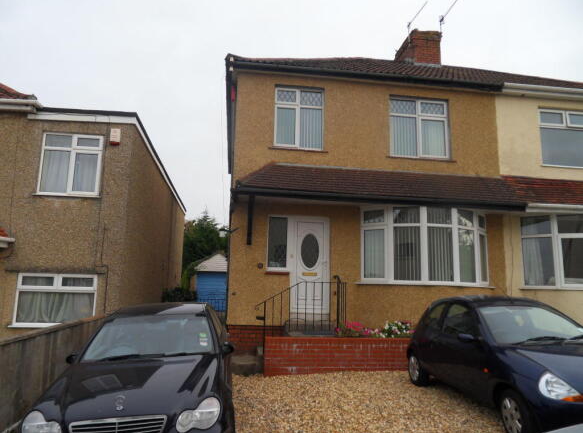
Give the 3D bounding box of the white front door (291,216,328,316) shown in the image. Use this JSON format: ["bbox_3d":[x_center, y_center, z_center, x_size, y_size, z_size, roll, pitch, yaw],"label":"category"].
[{"bbox_3d":[0.387,1.011,8.394,0.850,1.997,0.100,3,-9,-9],"label":"white front door"}]

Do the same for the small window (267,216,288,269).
[{"bbox_3d":[-0.284,0.550,8.353,0.454,1.139,0.090,3,-9,-9],"label":"small window"}]

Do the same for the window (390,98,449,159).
[{"bbox_3d":[2.947,-2.022,9.288,1.411,1.370,0.110,3,-9,-9],"label":"window"}]

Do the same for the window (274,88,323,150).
[{"bbox_3d":[0.169,-2.136,8.854,1.081,1.361,0.110,3,-9,-9],"label":"window"}]

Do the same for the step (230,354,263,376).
[{"bbox_3d":[-0.904,2.789,7.557,0.670,0.210,0.650,3,-9,-9],"label":"step"}]

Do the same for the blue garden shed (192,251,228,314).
[{"bbox_3d":[-4.161,3.786,23.027,2.750,2.980,4.400,3,-9,-9],"label":"blue garden shed"}]

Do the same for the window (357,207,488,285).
[{"bbox_3d":[2.980,0.645,8.566,2.978,1.667,0.620,3,-9,-9],"label":"window"}]

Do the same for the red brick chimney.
[{"bbox_3d":[4.391,-5.433,13.989,0.980,1.243,1.440,3,-9,-9],"label":"red brick chimney"}]

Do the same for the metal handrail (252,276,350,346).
[{"bbox_3d":[0.163,1.787,7.659,1.720,1.260,0.600,3,-9,-9],"label":"metal handrail"}]

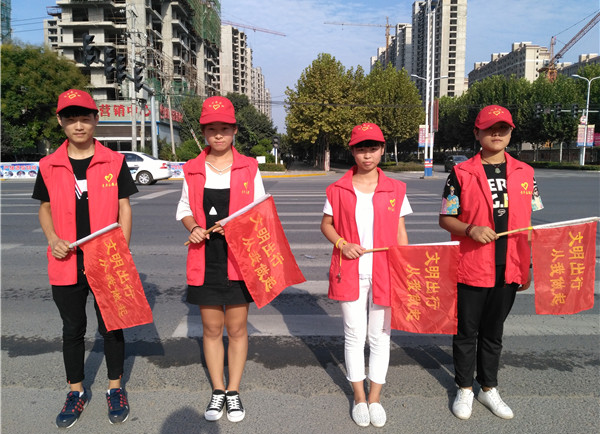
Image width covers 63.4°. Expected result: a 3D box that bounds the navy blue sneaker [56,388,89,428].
[{"bbox_3d":[-1.222,1.013,2.623,0.110,0.115,0.285,0,8,0],"label":"navy blue sneaker"}]

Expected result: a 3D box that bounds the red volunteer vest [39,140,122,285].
[{"bbox_3d":[-1.120,-0.027,2.519,0.420,0.750,0.260,-1,8,-10],"label":"red volunteer vest"}]

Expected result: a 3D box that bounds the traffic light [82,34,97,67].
[{"bbox_3d":[-8.597,-6.805,19.800,0.450,1.360,0.460,0,8,0],"label":"traffic light"}]

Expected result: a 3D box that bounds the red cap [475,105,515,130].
[{"bbox_3d":[1.005,-0.514,2.514,0.182,0.132,0.260,2,8,16],"label":"red cap"}]

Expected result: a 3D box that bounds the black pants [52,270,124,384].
[{"bbox_3d":[-1.158,0.558,2.678,0.345,0.685,0.260,-2,8,-14],"label":"black pants"}]

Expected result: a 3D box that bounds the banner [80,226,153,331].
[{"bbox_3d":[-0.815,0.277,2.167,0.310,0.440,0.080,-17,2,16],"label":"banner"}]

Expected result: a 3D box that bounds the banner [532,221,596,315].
[{"bbox_3d":[1.310,0.249,2.410,0.315,0.440,0.060,1,7,7],"label":"banner"}]

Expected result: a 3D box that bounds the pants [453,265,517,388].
[{"bbox_3d":[1.000,0.574,2.661,0.340,0.780,0.240,0,8,2],"label":"pants"}]

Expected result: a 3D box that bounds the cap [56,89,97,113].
[{"bbox_3d":[-1.094,-0.571,2.385,0.185,0.130,0.260,-3,11,-19],"label":"cap"}]

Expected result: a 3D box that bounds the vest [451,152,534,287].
[{"bbox_3d":[1.033,0.013,2.622,0.371,0.715,0.280,1,7,9],"label":"vest"}]

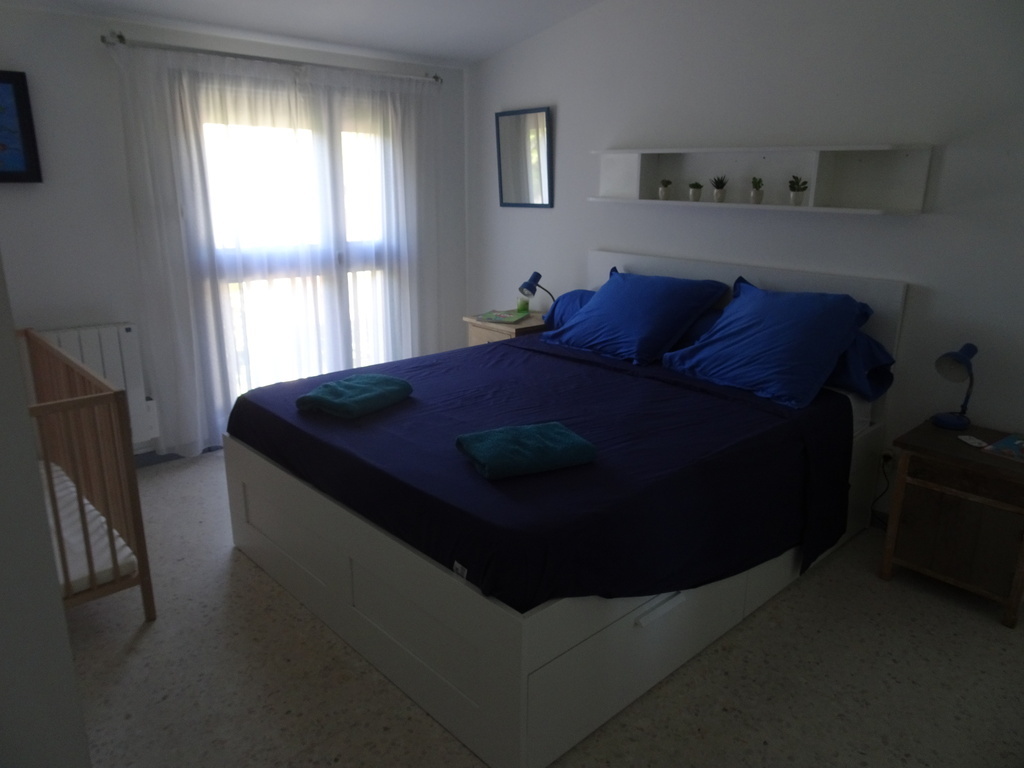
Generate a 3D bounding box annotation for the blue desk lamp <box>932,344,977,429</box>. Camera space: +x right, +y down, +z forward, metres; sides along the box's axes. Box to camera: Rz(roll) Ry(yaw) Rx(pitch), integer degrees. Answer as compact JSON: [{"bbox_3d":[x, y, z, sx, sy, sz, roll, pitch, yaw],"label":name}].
[{"bbox_3d":[1.629,0.002,2.611,0.195,0.305,0.140,-13,20,-41],"label":"blue desk lamp"}]

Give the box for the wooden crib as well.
[{"bbox_3d":[-1.851,0.337,2.479,0.660,0.800,1.260,-13,20,-41],"label":"wooden crib"}]

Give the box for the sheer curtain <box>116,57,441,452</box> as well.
[{"bbox_3d":[-1.105,-0.694,3.927,1.790,1.940,0.120,-13,20,-41],"label":"sheer curtain"}]

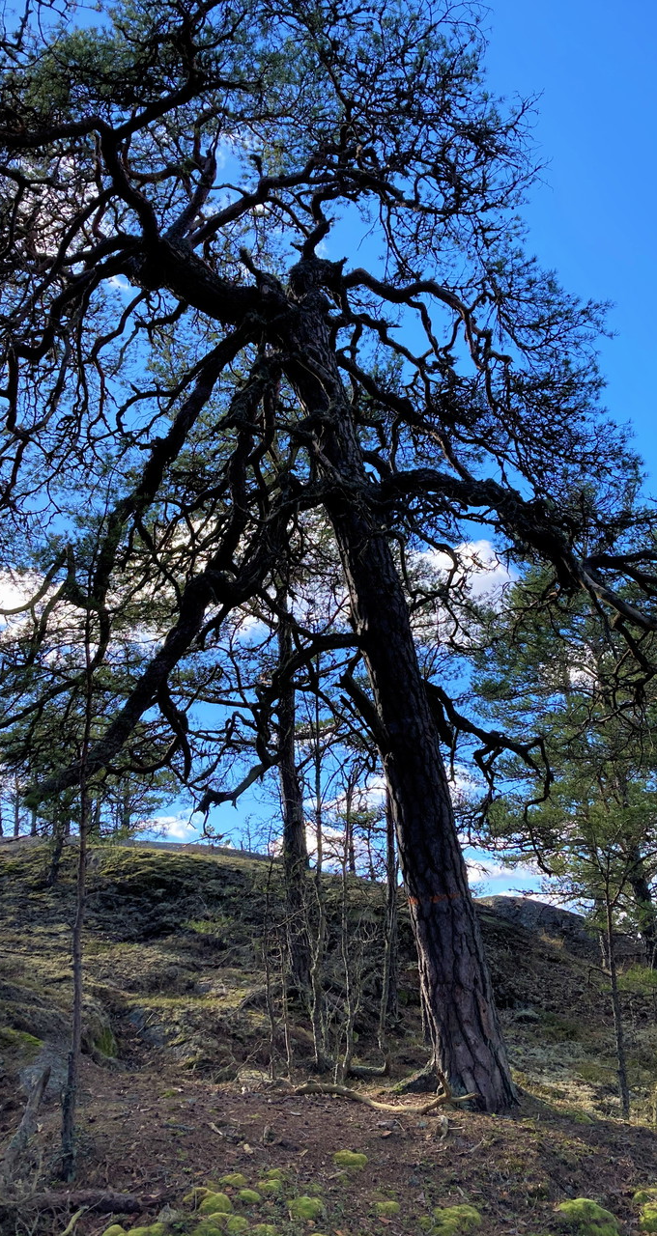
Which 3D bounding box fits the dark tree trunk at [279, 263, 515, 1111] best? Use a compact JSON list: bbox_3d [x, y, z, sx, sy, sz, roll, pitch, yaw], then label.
[{"bbox_3d":[0.442,0.172,8.052,0.680,6.940,0.660,-10,-14,-3],"label":"dark tree trunk"}]

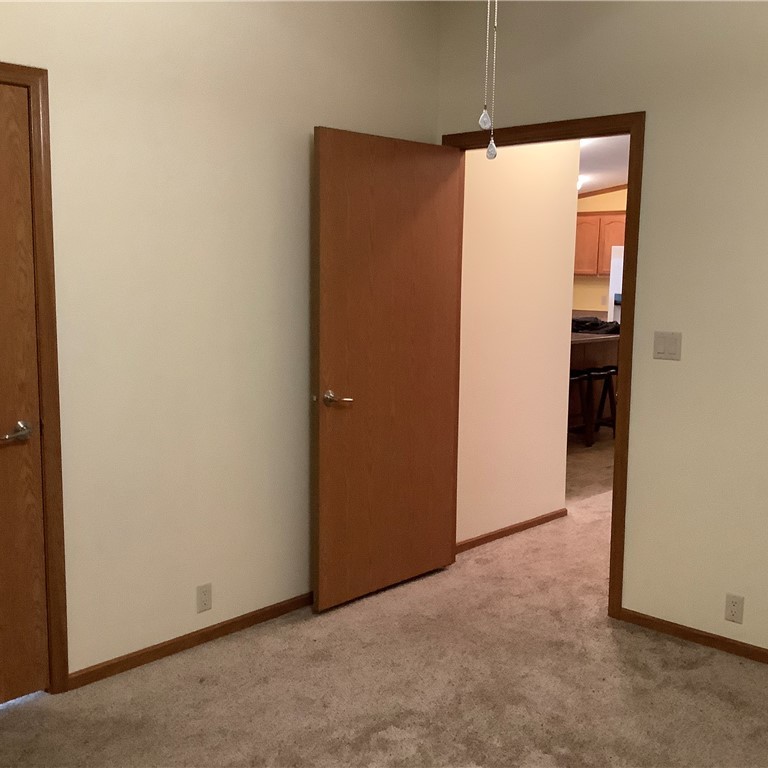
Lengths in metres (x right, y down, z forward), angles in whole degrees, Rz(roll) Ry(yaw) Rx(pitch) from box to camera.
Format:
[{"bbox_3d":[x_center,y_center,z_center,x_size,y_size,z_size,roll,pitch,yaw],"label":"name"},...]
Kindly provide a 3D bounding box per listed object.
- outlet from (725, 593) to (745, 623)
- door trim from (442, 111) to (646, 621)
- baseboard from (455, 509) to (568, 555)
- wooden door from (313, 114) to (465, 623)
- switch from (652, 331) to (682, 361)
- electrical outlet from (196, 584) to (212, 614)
[{"bbox_3d":[1.392,0.893,3.637,0.071,0.115,0.010,8,10,43],"label":"outlet"},{"bbox_3d":[0.704,-0.093,4.253,1.068,2.142,0.130,8,10,43],"label":"door trim"},{"bbox_3d":[0.737,0.825,5.235,0.014,0.064,1.136,8,10,43],"label":"baseboard"},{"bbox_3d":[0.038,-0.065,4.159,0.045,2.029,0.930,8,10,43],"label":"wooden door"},{"bbox_3d":[1.156,-0.154,3.736,0.118,0.116,0.012,8,10,43],"label":"switch"},{"bbox_3d":[-0.721,0.862,3.686,0.010,0.115,0.071,8,10,43],"label":"electrical outlet"}]

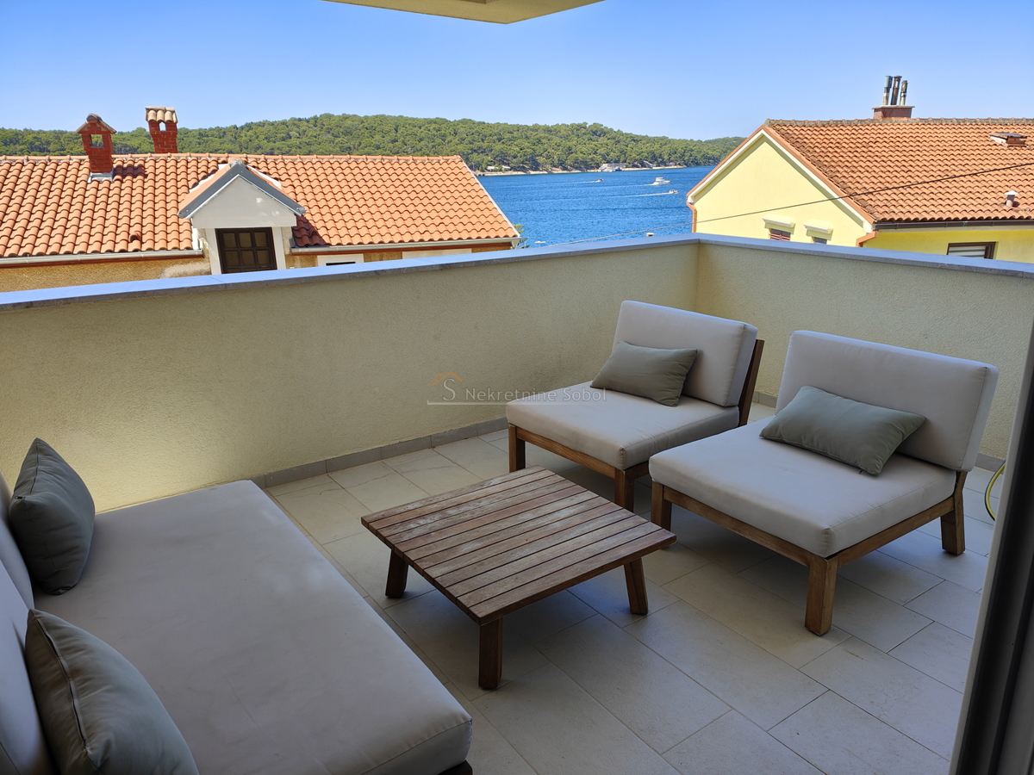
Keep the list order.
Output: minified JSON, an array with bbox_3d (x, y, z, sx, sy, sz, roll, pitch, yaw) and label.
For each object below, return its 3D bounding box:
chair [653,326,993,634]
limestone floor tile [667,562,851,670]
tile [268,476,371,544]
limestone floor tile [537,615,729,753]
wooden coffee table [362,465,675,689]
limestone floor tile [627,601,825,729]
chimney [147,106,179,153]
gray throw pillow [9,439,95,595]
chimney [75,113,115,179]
[{"bbox_3d":[1.207,0.277,3.002,1.100,0.790,0.810,-12,21,-34],"label":"chair"},{"bbox_3d":[0.838,0.799,2.670,0.302,0.010,0.598,-12,21,-34],"label":"limestone floor tile"},{"bbox_3d":[-0.882,0.566,3.473,0.302,0.010,0.620,-12,21,-34],"label":"tile"},{"bbox_3d":[0.343,0.912,2.359,0.300,0.012,0.600,-13,21,-33],"label":"limestone floor tile"},{"bbox_3d":[-0.007,0.635,2.696,0.790,0.300,0.800,-12,21,-34],"label":"wooden coffee table"},{"bbox_3d":[0.654,0.878,2.416,0.302,0.010,0.598,-12,21,-34],"label":"limestone floor tile"},{"bbox_3d":[-7.900,-5.637,16.764,0.630,1.180,0.550,-7,18,-20],"label":"chimney"},{"bbox_3d":[-1.384,0.365,2.241,0.180,0.300,0.490,-16,22,-26],"label":"gray throw pillow"},{"bbox_3d":[-8.342,-4.817,14.917,0.700,1.220,0.540,-7,18,-20],"label":"chimney"}]

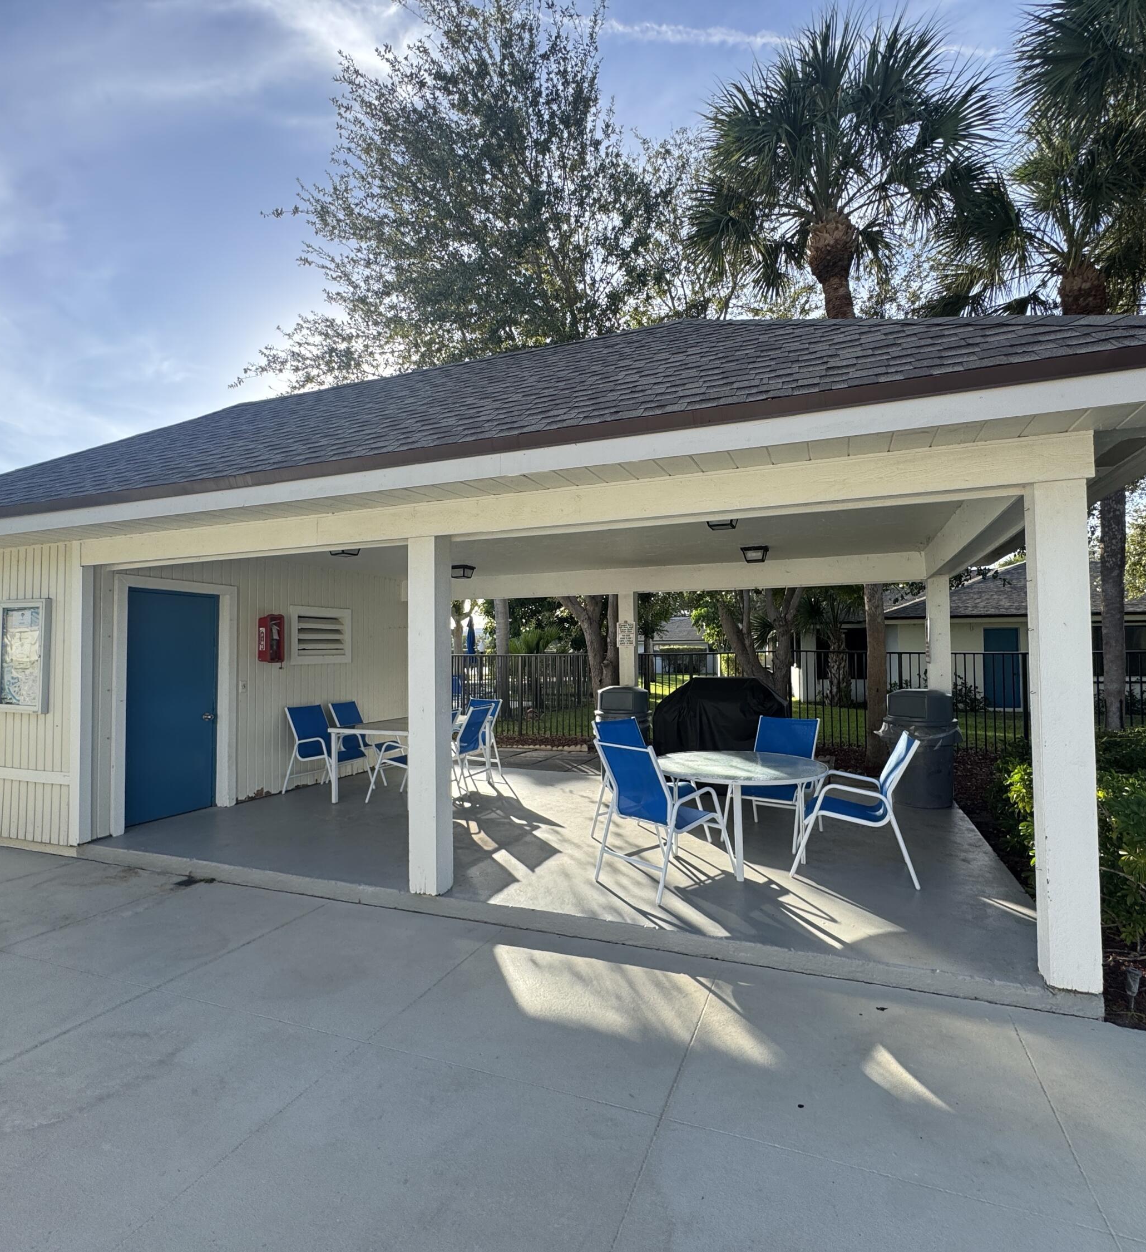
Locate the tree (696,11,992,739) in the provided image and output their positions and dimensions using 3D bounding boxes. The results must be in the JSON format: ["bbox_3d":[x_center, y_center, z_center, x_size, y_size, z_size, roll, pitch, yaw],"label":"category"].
[{"bbox_3d":[3.560,-3.100,8.800,4.000,9.800,4.000,-1,-2,22],"label":"tree"}]

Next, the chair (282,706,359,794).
[{"bbox_3d":[-2.557,1.292,7.092,0.760,0.890,0.570,-1,-2,24],"label":"chair"}]

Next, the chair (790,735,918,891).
[{"bbox_3d":[1.846,1.164,4.475,0.760,0.890,0.570,-1,-2,19],"label":"chair"}]

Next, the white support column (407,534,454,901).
[{"bbox_3d":[-0.879,0.536,4.216,0.190,2.179,0.190,-1,-2,22],"label":"white support column"}]

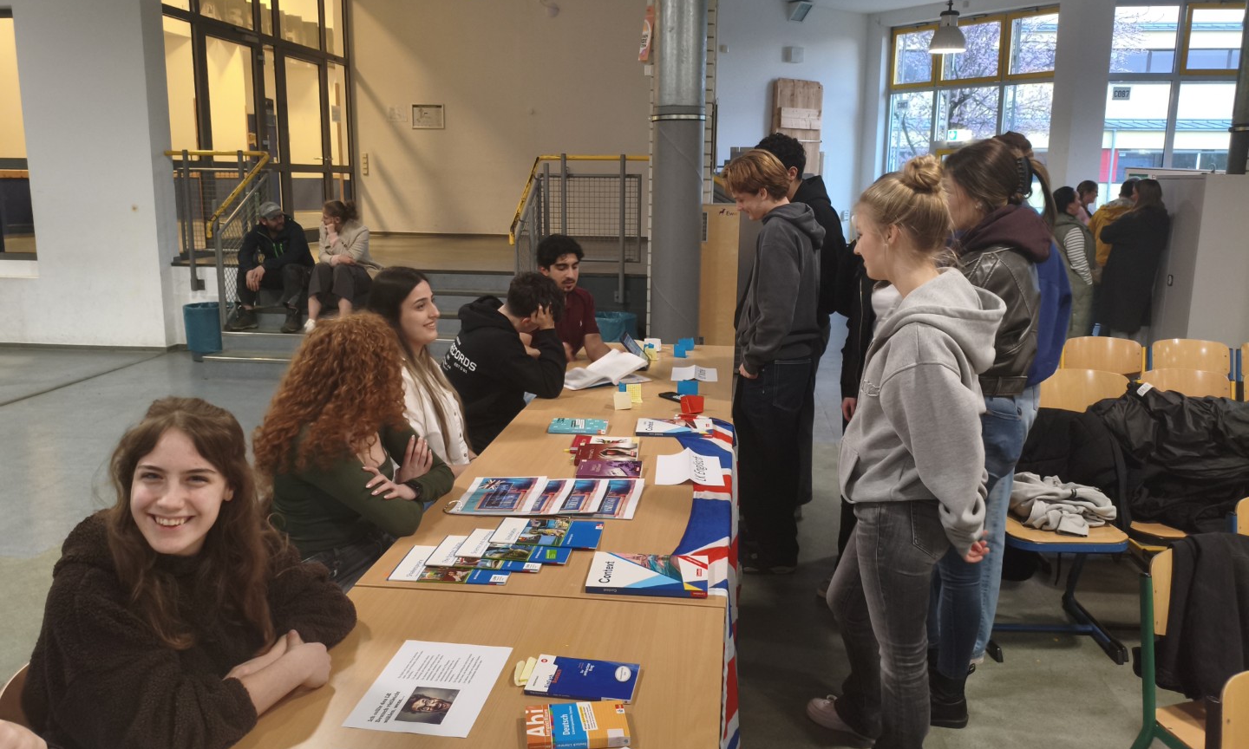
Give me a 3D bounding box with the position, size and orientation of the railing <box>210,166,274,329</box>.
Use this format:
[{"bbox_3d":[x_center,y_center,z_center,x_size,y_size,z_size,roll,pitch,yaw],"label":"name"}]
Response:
[{"bbox_3d":[-3.515,-1.198,8.724,0.080,1.450,1.030,2,11,7],"label":"railing"}]

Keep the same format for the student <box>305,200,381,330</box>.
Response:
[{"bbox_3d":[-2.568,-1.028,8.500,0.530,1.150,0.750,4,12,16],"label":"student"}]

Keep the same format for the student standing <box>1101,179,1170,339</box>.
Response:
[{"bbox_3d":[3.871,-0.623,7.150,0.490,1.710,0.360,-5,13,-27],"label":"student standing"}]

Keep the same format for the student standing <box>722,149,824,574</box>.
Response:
[{"bbox_3d":[0.608,-0.050,3.957,0.420,1.755,0.500,3,12,12],"label":"student standing"}]

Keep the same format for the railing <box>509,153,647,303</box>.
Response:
[{"bbox_3d":[-0.260,-1.149,7.739,1.060,1.360,1.080,2,12,6],"label":"railing"}]

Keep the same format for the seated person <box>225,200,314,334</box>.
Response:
[{"bbox_3d":[-3.177,-1.011,8.548,0.720,1.130,0.900,1,11,0],"label":"seated person"}]

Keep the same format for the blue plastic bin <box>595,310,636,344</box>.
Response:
[{"bbox_3d":[-0.074,-0.337,8.682,0.375,0.455,0.375,2,11,7],"label":"blue plastic bin"}]

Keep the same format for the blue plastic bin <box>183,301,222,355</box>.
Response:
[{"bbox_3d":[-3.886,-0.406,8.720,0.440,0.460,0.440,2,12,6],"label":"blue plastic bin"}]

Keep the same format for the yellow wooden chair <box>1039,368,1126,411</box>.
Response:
[{"bbox_3d":[1.985,0.431,4.028,0.430,0.840,0.480,2,12,6],"label":"yellow wooden chair"}]

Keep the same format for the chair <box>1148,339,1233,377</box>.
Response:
[{"bbox_3d":[2.878,0.266,4.785,0.460,0.860,0.540,2,11,7],"label":"chair"}]

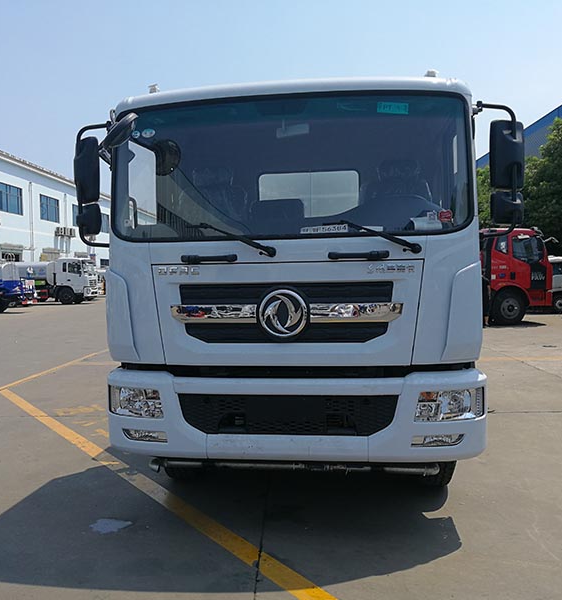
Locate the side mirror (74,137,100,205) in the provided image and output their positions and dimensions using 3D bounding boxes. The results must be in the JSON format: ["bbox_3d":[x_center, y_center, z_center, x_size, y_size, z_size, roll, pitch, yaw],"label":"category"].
[{"bbox_3d":[-1.247,-0.830,4.000,0.180,0.430,0.100,1,3,27],"label":"side mirror"}]

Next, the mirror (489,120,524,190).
[{"bbox_3d":[1.384,-0.887,3.830,0.200,0.420,0.110,-1,3,-5],"label":"mirror"}]

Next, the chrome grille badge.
[{"bbox_3d":[0.017,0.080,3.686,0.290,0.290,0.050,-1,3,5],"label":"chrome grille badge"}]

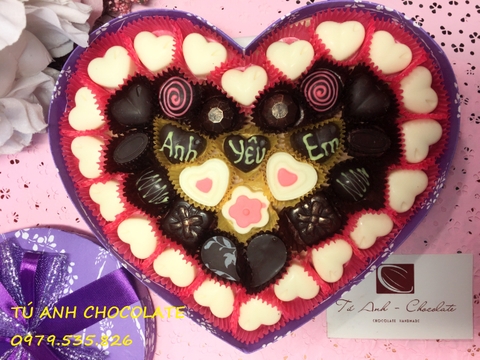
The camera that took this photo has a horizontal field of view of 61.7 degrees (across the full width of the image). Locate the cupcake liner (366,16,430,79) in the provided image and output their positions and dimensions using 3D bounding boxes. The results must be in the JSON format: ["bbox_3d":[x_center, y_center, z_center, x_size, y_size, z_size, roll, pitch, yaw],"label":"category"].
[{"bbox_3d":[0.084,-0.070,0.225,0.033,0.020,0.033,0,93,0],"label":"cupcake liner"}]

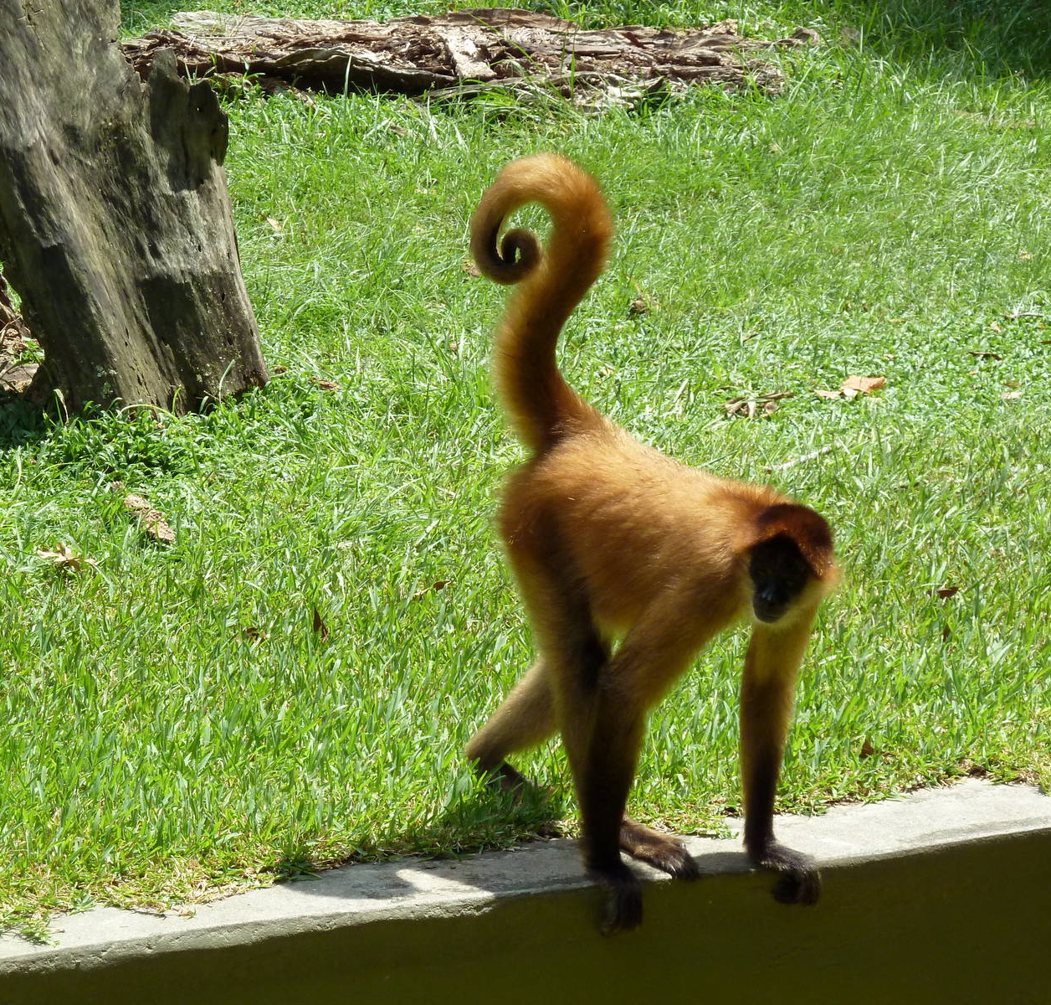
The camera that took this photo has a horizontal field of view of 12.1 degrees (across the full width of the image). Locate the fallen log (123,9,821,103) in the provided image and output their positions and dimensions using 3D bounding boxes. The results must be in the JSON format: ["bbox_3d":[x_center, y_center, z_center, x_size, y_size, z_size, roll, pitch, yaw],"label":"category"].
[{"bbox_3d":[-0.110,-0.869,9.668,1.400,0.140,0.320,0,17,0],"label":"fallen log"}]

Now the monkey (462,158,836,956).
[{"bbox_3d":[0.118,0.045,5.619,0.520,0.820,0.270,13,21,36],"label":"monkey"}]

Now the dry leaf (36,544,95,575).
[{"bbox_3d":[-0.619,0.077,6.678,0.078,0.025,0.060,0,17,0],"label":"dry leaf"}]

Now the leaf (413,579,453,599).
[{"bbox_3d":[-0.123,0.114,6.555,0.050,0.020,0.035,0,17,0],"label":"leaf"}]

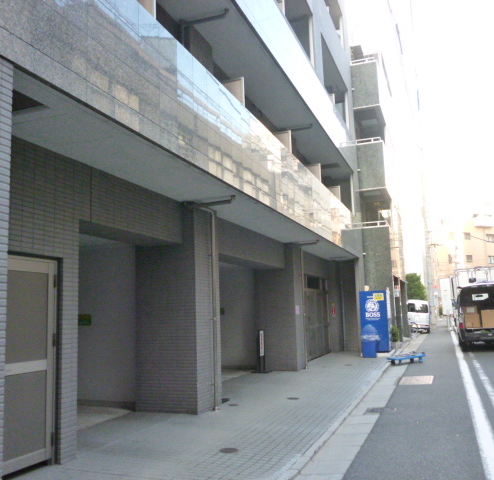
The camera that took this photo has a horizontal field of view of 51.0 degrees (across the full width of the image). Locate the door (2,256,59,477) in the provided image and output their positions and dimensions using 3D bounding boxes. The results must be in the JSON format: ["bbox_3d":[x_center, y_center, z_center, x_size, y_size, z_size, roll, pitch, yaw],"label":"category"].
[{"bbox_3d":[-2.152,1.189,4.984,0.090,2.060,0.850,-5,-8,20],"label":"door"}]

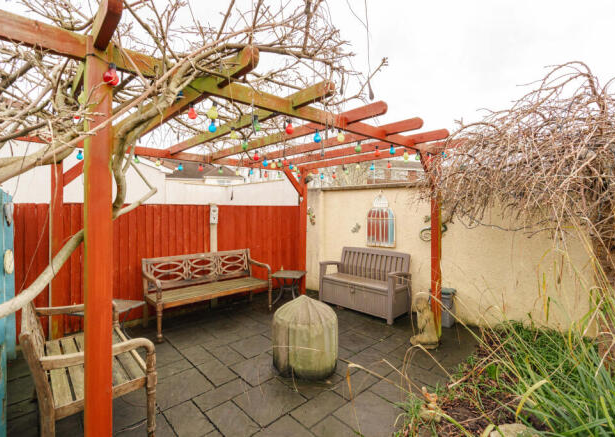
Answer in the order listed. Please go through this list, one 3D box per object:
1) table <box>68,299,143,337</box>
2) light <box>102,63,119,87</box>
[{"bbox_3d":[-2.098,1.177,3.098,0.480,0.460,0.480,0,1,14],"label":"table"},{"bbox_3d":[-0.824,-0.603,1.220,0.058,0.100,0.058,0,1,0],"label":"light"}]

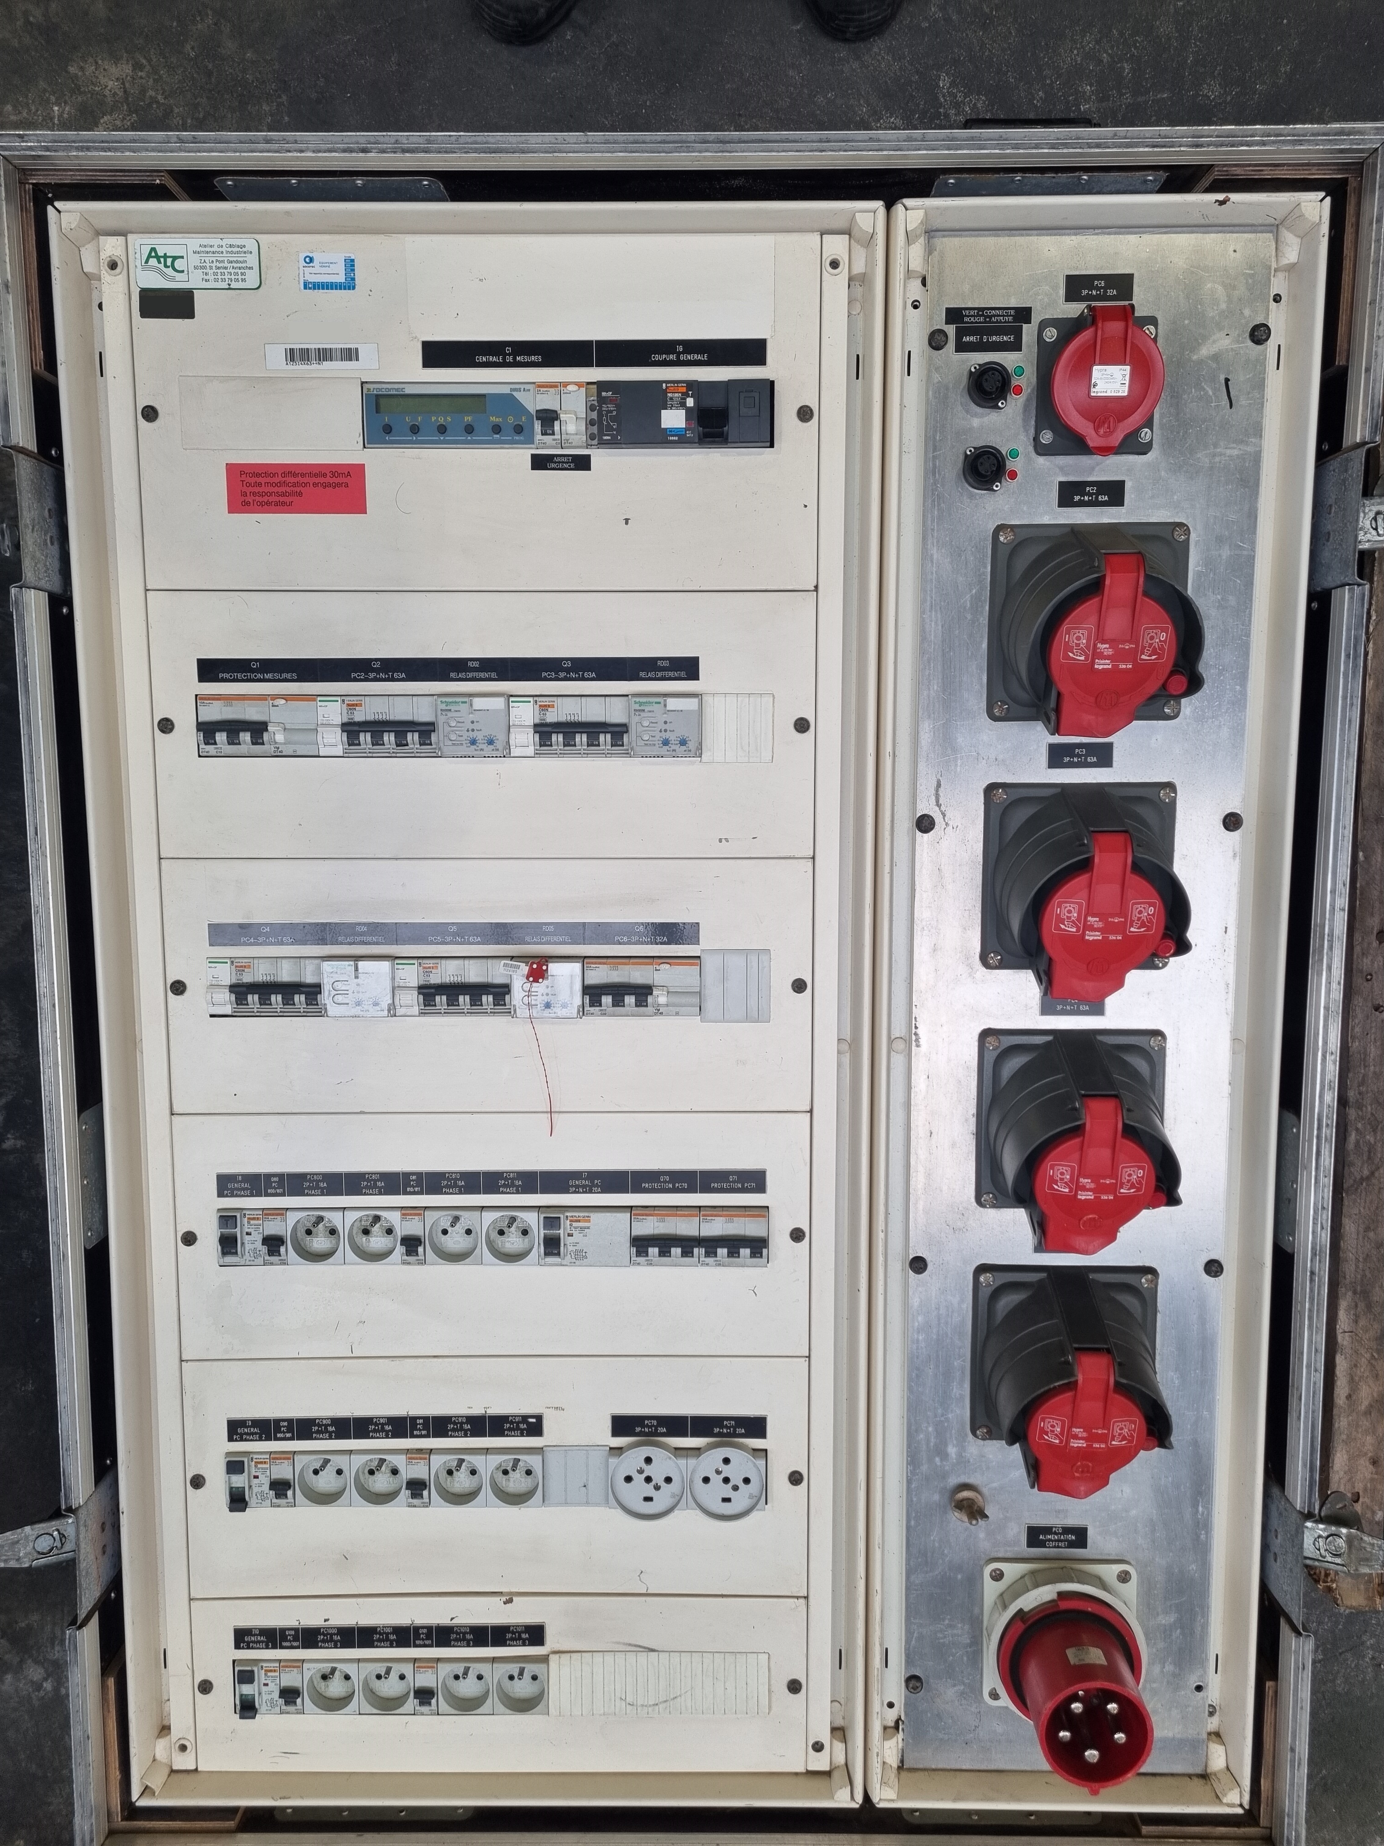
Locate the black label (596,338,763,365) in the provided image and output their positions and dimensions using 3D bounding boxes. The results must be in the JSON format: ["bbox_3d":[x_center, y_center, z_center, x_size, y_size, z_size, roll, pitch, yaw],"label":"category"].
[{"bbox_3d":[-0.007,-0.416,1.011,0.125,0.002,0.019,0,96,0],"label":"black label"}]

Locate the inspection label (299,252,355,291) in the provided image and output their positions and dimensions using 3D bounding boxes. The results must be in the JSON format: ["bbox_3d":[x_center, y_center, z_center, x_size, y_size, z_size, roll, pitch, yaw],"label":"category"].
[{"bbox_3d":[-0.266,-0.475,1.011,0.040,0.001,0.026,0,96,0],"label":"inspection label"}]

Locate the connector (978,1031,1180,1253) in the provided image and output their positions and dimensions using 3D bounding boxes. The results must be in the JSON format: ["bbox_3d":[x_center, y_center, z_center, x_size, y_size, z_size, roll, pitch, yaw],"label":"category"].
[{"bbox_3d":[0.295,0.164,1.041,0.143,0.088,0.153,0,96,0],"label":"connector"}]

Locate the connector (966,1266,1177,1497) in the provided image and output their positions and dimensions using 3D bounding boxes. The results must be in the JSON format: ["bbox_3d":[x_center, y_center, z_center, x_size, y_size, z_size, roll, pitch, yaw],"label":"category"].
[{"bbox_3d":[0.296,0.352,1.063,0.144,0.088,0.155,0,96,0],"label":"connector"}]

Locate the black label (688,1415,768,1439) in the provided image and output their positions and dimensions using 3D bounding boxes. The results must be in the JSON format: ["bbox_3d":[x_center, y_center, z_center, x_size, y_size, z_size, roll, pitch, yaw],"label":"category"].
[{"bbox_3d":[0.029,0.405,1.111,0.061,0.002,0.019,0,96,0],"label":"black label"}]

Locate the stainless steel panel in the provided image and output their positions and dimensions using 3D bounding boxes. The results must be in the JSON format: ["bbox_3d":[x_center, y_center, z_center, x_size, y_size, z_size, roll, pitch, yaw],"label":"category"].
[{"bbox_3d":[0.300,0.099,1.080,0.253,0.003,1.212,0,96,0],"label":"stainless steel panel"}]

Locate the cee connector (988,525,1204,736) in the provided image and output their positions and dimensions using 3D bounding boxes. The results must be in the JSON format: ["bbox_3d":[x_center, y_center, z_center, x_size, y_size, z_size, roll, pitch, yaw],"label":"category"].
[{"bbox_3d":[0.297,-0.211,0.990,0.146,0.090,0.157,0,96,0],"label":"cee connector"}]

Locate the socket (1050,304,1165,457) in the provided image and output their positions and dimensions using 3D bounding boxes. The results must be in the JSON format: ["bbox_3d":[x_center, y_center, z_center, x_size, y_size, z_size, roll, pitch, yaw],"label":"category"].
[{"bbox_3d":[0.295,-0.385,0.990,0.086,0.050,0.105,0,96,0],"label":"socket"}]

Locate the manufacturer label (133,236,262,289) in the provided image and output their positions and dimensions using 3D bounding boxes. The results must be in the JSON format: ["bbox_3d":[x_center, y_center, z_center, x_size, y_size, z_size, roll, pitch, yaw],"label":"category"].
[{"bbox_3d":[-0.357,-0.477,1.004,0.089,0.002,0.035,0,96,0],"label":"manufacturer label"}]

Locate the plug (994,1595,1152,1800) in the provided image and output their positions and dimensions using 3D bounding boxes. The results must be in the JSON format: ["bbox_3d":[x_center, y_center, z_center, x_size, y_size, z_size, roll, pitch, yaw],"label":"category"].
[{"bbox_3d":[0.297,0.583,1.057,0.114,0.091,0.115,0,96,0],"label":"plug"}]

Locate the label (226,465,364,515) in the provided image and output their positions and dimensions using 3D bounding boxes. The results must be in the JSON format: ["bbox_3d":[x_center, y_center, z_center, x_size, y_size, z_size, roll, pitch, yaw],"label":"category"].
[{"bbox_3d":[-0.291,-0.320,1.022,0.102,0.001,0.036,0,96,0],"label":"label"}]

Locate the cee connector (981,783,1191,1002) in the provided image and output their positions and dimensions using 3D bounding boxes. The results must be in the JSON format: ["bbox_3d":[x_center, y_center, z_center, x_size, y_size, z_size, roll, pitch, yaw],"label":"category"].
[{"bbox_3d":[0.294,-0.022,1.012,0.146,0.090,0.157,0,96,0],"label":"cee connector"}]

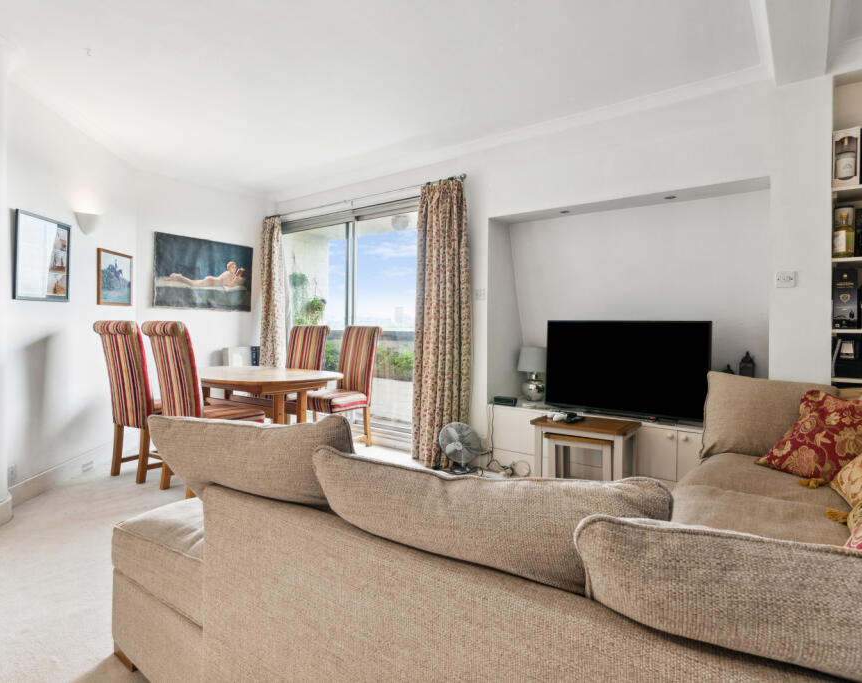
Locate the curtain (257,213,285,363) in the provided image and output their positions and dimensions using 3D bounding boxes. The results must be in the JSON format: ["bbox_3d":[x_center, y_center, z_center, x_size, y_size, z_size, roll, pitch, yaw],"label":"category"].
[{"bbox_3d":[-1.612,-0.184,4.684,0.380,2.140,0.130,2,2,35],"label":"curtain"}]

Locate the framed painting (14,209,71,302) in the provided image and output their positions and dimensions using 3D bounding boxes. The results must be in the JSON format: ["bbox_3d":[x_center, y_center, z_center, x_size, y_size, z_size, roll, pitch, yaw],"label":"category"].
[{"bbox_3d":[-2.311,-0.486,2.717,0.025,0.500,0.435,2,1,-7],"label":"framed painting"}]

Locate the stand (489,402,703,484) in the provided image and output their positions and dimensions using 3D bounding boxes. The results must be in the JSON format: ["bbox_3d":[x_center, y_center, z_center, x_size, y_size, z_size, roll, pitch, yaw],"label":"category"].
[{"bbox_3d":[1.207,0.693,3.042,1.600,0.470,0.500,1,1,34],"label":"stand"}]

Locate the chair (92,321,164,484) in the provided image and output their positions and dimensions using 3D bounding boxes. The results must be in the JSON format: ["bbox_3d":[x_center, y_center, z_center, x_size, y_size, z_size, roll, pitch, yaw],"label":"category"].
[{"bbox_3d":[-1.940,0.396,3.210,0.450,1.060,0.580,1,1,35],"label":"chair"}]

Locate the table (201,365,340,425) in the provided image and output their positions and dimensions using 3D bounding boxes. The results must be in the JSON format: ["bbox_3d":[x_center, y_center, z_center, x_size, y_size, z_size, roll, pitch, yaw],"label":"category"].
[{"bbox_3d":[-1.360,0.569,3.340,1.470,0.710,0.880,1,1,33],"label":"table"}]

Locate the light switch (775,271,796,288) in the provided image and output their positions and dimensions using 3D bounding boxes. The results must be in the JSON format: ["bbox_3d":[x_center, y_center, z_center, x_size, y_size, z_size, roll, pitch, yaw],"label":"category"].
[{"bbox_3d":[1.846,-0.322,2.359,0.088,0.087,0.012,2,2,35],"label":"light switch"}]

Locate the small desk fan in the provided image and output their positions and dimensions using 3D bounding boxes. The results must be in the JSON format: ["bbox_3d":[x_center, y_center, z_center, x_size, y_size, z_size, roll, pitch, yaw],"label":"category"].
[{"bbox_3d":[0.205,0.751,3.200,0.290,0.350,0.210,1,1,22],"label":"small desk fan"}]

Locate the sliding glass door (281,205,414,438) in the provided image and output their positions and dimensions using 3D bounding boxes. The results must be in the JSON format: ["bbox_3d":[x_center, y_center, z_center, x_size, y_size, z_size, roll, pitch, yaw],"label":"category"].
[{"bbox_3d":[-0.792,-0.225,4.301,2.100,2.040,0.100,2,2,35],"label":"sliding glass door"}]

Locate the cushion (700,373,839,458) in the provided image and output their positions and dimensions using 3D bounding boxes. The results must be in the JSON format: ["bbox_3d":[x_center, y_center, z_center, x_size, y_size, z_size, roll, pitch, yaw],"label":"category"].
[{"bbox_3d":[1.586,0.353,2.142,0.500,0.400,0.160,2,-10,35],"label":"cushion"}]

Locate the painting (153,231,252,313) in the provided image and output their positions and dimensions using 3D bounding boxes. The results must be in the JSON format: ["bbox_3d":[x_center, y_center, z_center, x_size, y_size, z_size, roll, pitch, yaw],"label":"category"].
[{"bbox_3d":[-2.110,-0.626,4.292,0.030,0.645,0.915,5,4,37],"label":"painting"}]

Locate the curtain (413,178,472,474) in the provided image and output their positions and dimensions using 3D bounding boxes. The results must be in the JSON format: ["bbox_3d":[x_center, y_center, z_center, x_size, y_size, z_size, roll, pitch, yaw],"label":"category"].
[{"bbox_3d":[0.091,-0.136,3.483,0.460,2.130,0.140,2,2,35],"label":"curtain"}]

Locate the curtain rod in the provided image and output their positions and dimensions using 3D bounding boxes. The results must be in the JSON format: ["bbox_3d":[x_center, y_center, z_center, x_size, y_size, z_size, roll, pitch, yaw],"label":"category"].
[{"bbox_3d":[-0.685,-1.218,3.898,2.262,0.055,0.070,1,1,34],"label":"curtain rod"}]

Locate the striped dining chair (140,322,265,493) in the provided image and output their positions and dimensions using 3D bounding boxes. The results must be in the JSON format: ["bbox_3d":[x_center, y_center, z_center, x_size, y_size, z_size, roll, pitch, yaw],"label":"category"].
[{"bbox_3d":[-1.430,0.401,2.867,0.450,1.060,0.580,1,1,39],"label":"striped dining chair"}]

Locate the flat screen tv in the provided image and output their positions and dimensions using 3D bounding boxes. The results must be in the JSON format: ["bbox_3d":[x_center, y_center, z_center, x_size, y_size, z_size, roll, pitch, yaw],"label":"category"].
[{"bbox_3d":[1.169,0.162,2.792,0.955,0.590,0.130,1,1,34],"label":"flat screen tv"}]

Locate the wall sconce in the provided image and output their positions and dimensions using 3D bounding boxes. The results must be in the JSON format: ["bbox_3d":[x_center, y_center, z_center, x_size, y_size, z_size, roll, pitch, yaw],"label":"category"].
[{"bbox_3d":[-2.400,-0.832,3.190,0.095,0.155,0.205,0,1,-10],"label":"wall sconce"}]

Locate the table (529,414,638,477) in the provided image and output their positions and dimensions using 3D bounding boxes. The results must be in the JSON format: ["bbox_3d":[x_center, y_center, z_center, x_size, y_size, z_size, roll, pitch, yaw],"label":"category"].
[{"bbox_3d":[0.875,0.700,2.600,0.530,0.470,0.320,1,1,34],"label":"table"}]

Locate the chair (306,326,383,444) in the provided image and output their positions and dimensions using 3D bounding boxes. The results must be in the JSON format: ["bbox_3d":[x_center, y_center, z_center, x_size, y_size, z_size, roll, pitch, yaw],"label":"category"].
[{"bbox_3d":[-0.777,0.395,3.870,0.420,1.060,0.620,2,2,35],"label":"chair"}]

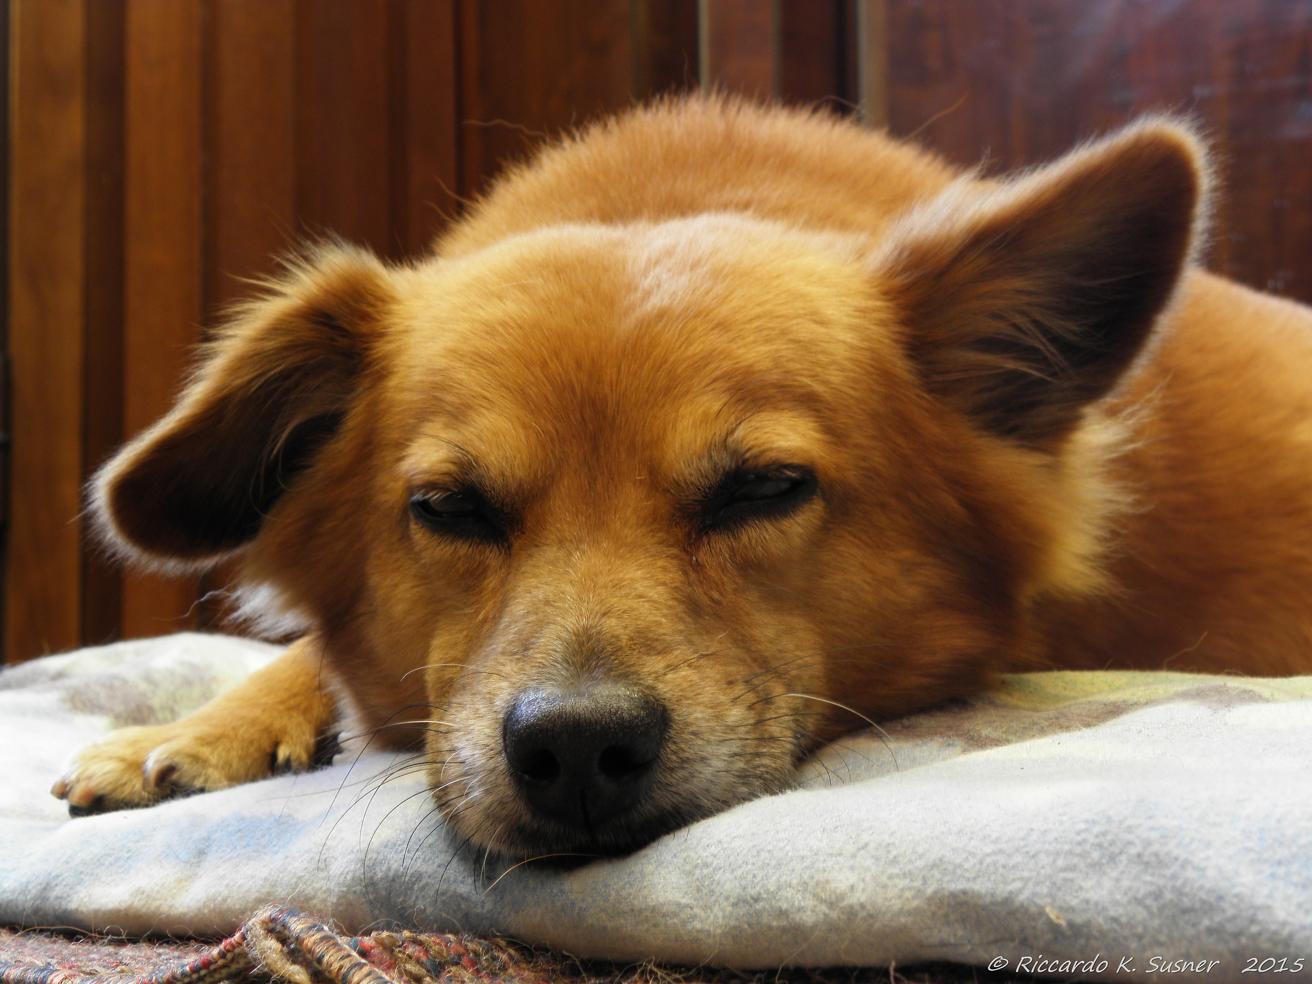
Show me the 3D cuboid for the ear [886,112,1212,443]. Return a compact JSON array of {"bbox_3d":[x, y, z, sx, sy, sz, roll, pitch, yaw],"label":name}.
[{"bbox_3d":[0.108,-0.060,0.650,0.091,0.066,0.040,-44,5,-9],"label":"ear"}]

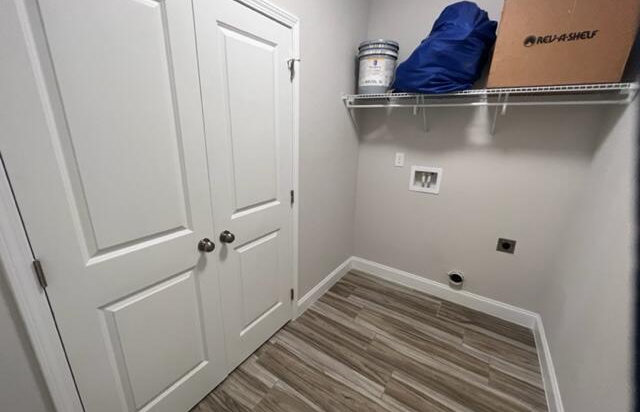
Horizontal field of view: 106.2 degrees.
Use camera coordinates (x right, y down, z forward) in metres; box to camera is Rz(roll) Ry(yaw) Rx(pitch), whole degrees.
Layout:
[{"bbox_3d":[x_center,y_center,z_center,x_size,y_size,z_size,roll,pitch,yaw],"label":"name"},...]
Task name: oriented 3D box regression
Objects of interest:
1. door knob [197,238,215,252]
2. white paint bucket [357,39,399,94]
[{"bbox_3d":[-0.541,0.197,1.166,0.064,0.062,0.062,13,19,33],"label":"door knob"},{"bbox_3d":[0.462,-1.085,1.947,0.310,0.365,0.310,2,16,0],"label":"white paint bucket"}]

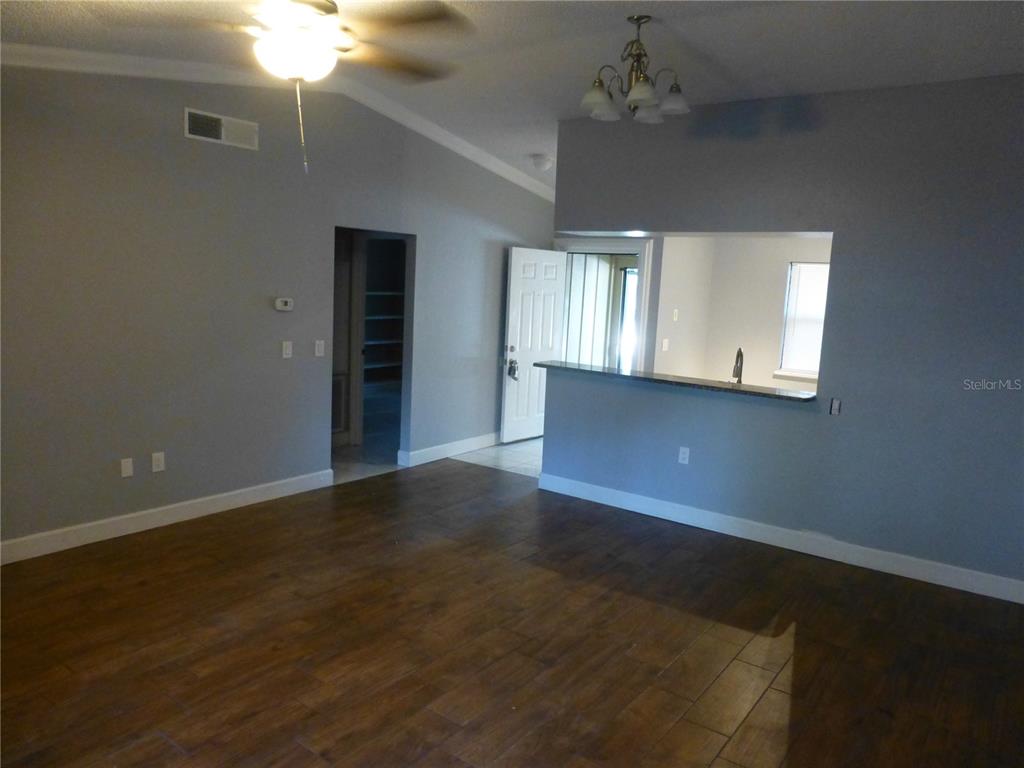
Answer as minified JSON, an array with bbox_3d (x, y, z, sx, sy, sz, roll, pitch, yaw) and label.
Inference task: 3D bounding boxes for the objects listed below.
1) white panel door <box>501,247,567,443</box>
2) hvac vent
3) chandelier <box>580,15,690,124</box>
[{"bbox_3d":[0.255,-0.423,7.825,0.050,2.053,0.913,9,10,40],"label":"white panel door"},{"bbox_3d":[-1.863,-1.646,4.604,0.020,0.178,0.523,8,9,35],"label":"hvac vent"},{"bbox_3d":[0.682,-1.736,3.888,0.605,0.501,0.605,3,8,0],"label":"chandelier"}]

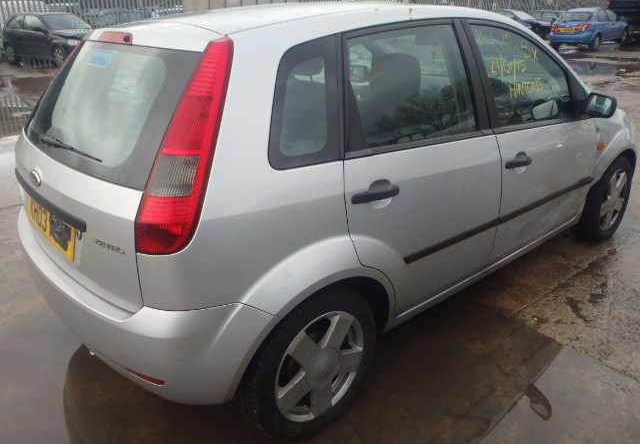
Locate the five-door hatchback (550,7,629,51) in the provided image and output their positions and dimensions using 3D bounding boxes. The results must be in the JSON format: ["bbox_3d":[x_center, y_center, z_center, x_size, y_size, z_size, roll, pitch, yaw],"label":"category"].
[{"bbox_3d":[10.512,-7.544,20.061,4.290,1.450,1.725,-19,28,-38],"label":"five-door hatchback"}]

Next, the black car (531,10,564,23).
[{"bbox_3d":[12.821,-11.069,29.009,1.700,1.430,4.100,-20,29,-38],"label":"black car"}]

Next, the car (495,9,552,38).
[{"bbox_3d":[8.507,-9.068,23.977,1.680,1.430,3.900,-14,25,-29],"label":"car"}]

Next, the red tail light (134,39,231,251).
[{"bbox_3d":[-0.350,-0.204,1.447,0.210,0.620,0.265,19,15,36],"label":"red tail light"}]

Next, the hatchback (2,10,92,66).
[{"bbox_3d":[-8.056,-5.636,15.969,3.900,1.460,1.690,13,26,30],"label":"hatchback"}]

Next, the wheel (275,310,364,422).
[{"bbox_3d":[-0.031,0.487,1.839,0.410,0.410,0.140,-19,28,-38],"label":"wheel"}]

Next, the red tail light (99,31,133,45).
[{"bbox_3d":[-0.718,-0.652,1.832,0.045,0.045,0.280,-19,28,-38],"label":"red tail light"}]

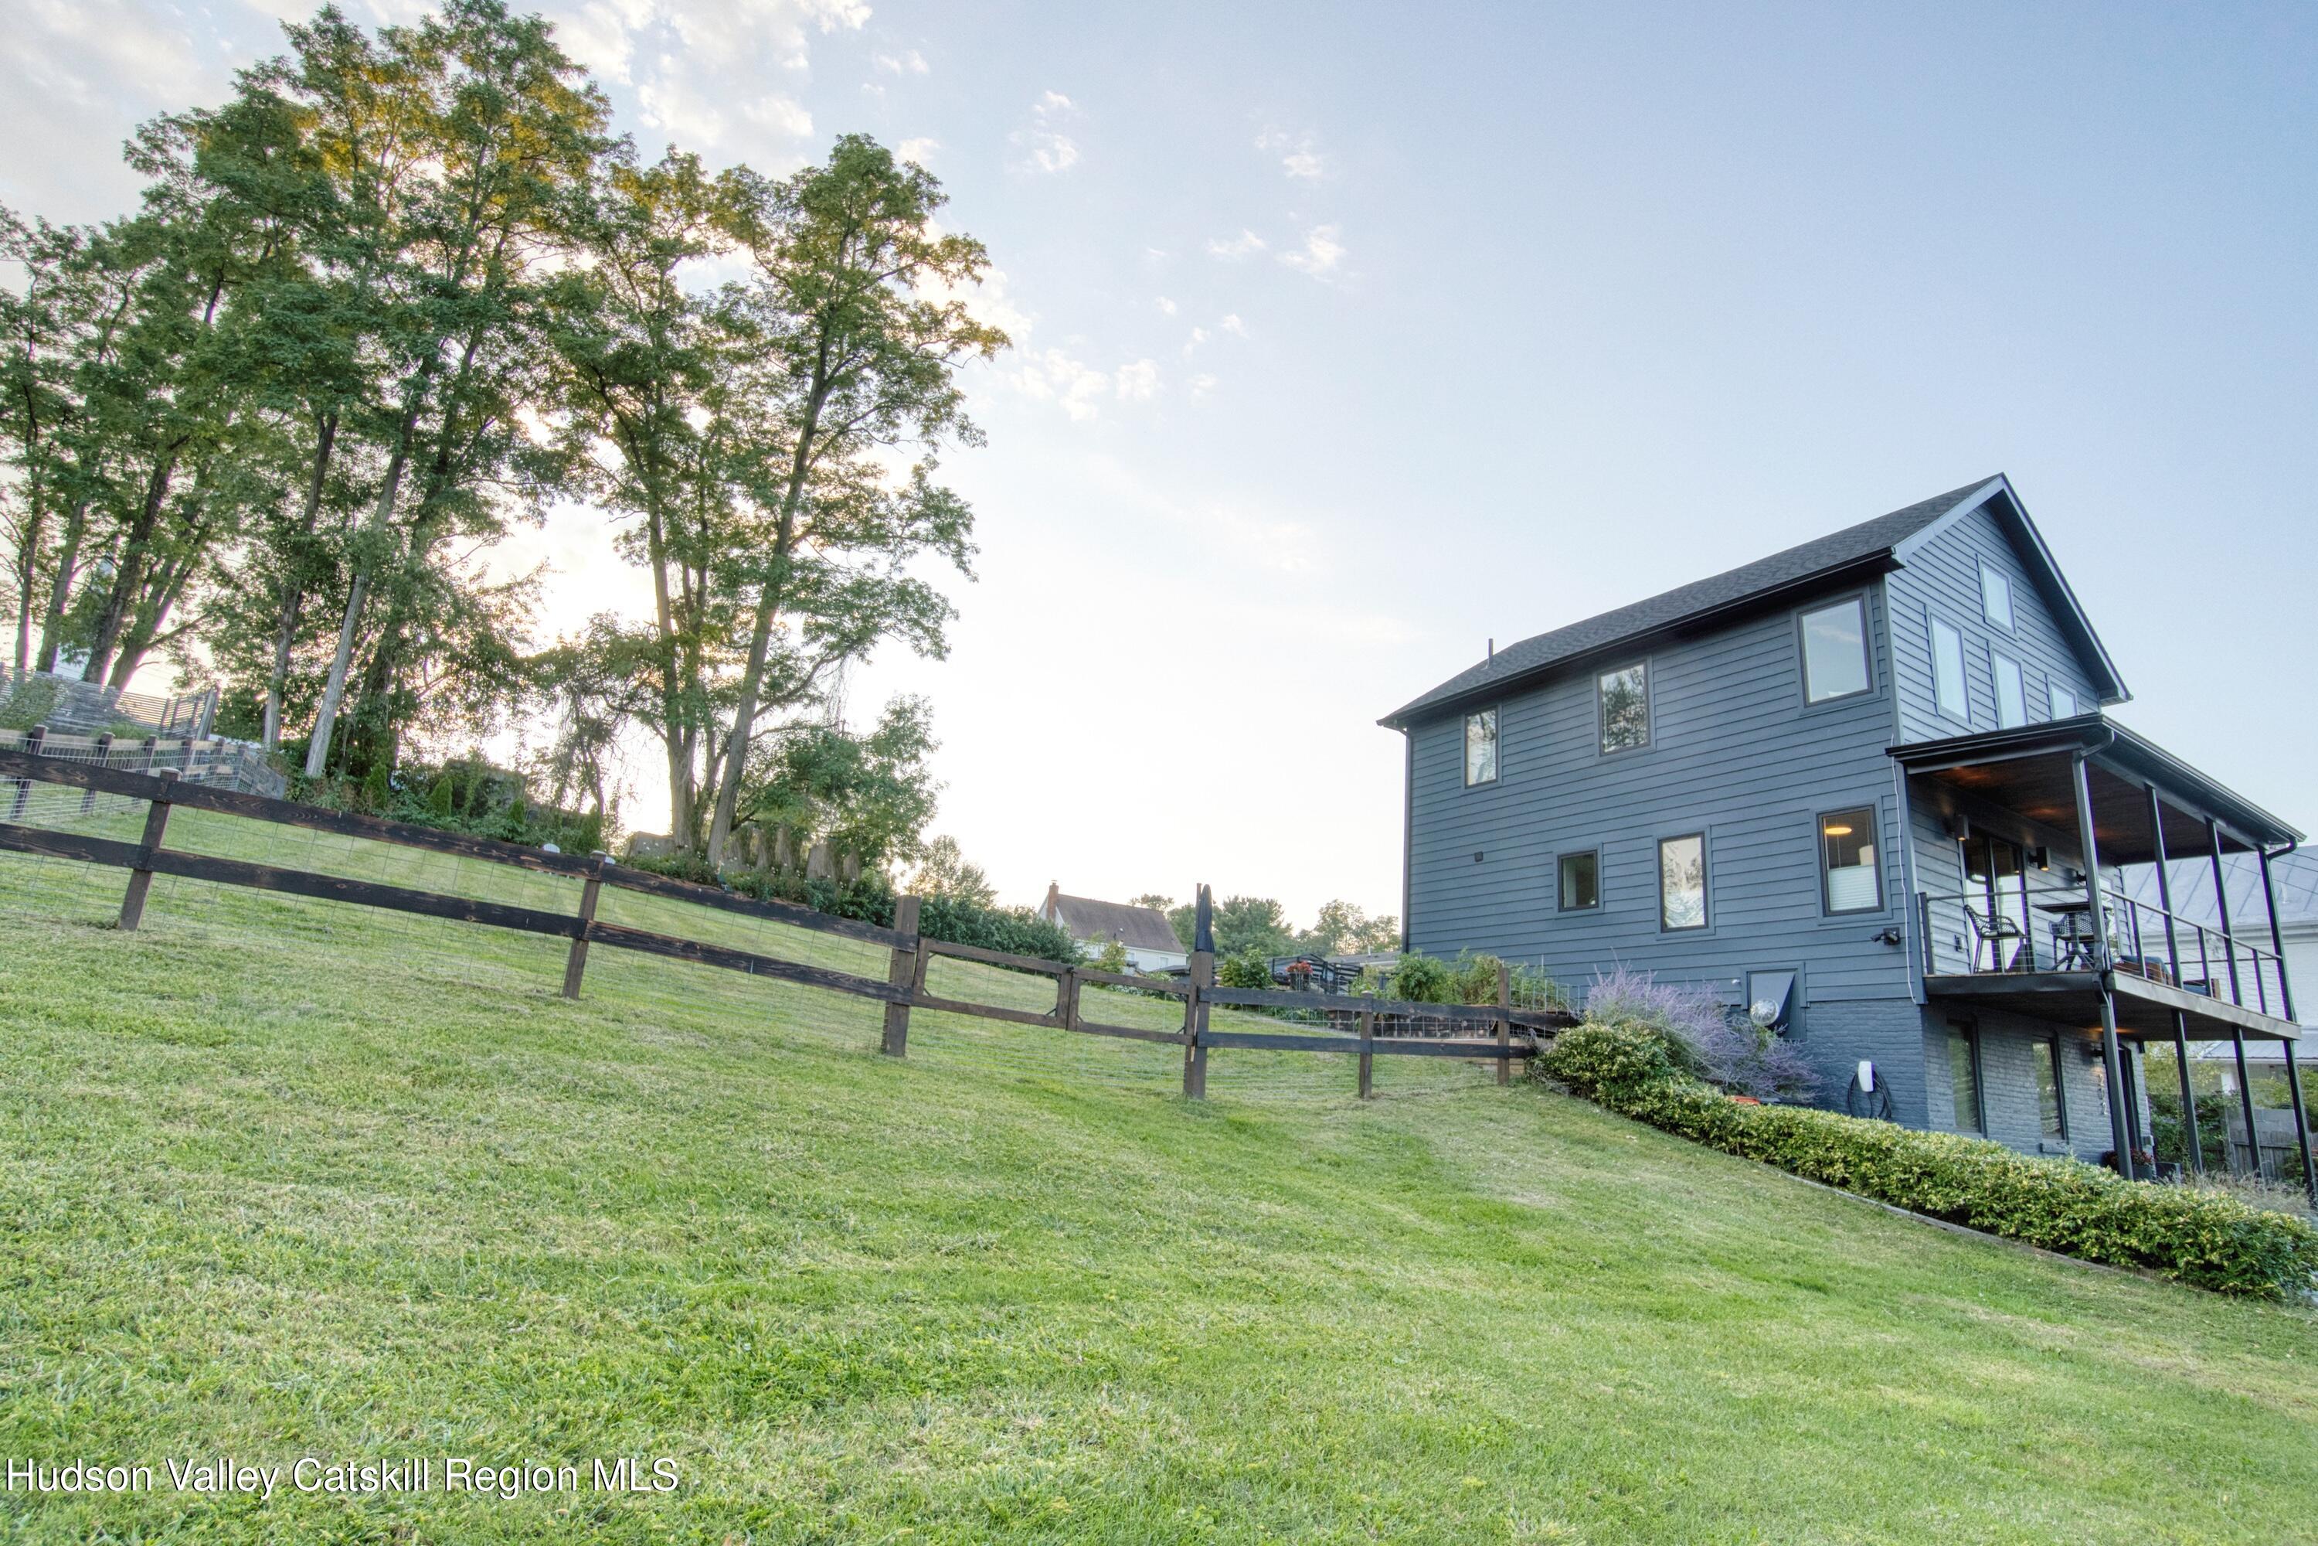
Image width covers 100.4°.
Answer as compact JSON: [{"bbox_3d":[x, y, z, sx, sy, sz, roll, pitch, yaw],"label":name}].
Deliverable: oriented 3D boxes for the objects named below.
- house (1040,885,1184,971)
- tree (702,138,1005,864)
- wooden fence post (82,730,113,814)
[{"bbox_3d":[-4.261,13.944,84.389,10.900,7.000,8.000,13,-16,-30],"label":"house"},{"bbox_3d":[-9.048,-8.393,26.611,8.291,22.282,7.877,11,-15,-21],"label":"tree"},{"bbox_3d":[-15.436,0.002,14.043,0.092,1.150,0.092,15,-16,-34],"label":"wooden fence post"}]

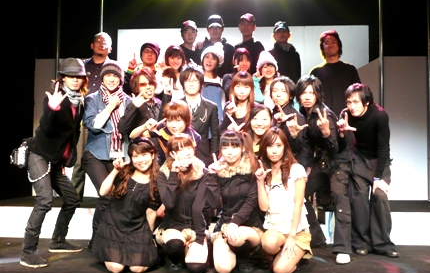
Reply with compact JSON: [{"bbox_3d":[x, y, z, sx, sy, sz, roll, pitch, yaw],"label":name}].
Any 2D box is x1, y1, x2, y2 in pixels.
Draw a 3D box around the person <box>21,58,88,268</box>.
[{"bbox_3d":[-1.238,0.208,4.600,0.580,1.560,0.600,0,-1,-27],"label":"person"}]

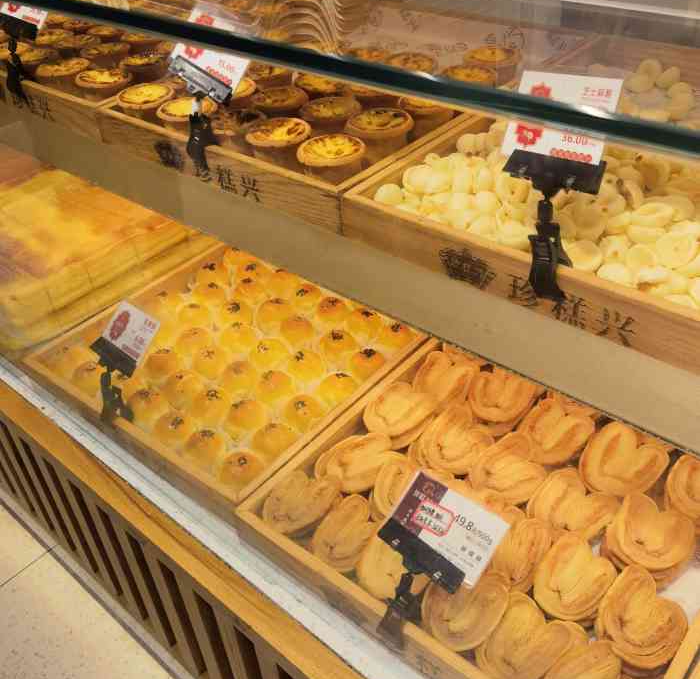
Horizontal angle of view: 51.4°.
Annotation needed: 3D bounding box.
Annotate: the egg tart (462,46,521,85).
[{"bbox_3d":[0.183,-0.346,0.944,0.072,0.031,0.072,-3,38,2],"label":"egg tart"}]

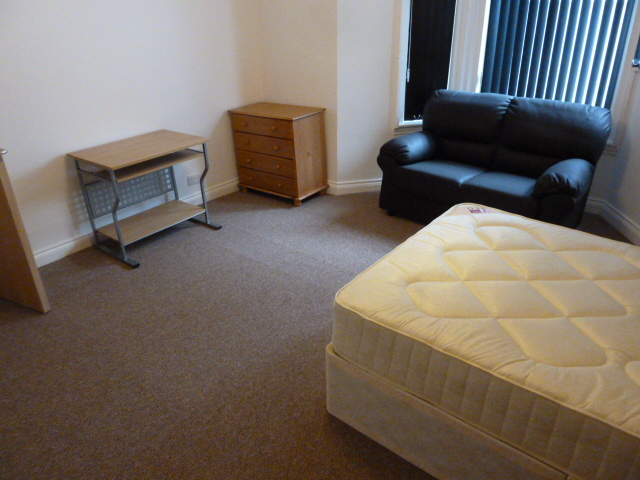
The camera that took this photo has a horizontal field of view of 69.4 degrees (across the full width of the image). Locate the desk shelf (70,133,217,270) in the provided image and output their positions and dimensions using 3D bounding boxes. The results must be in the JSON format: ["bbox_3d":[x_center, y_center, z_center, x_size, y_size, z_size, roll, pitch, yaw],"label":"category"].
[{"bbox_3d":[-1.298,-0.350,3.566,0.628,0.741,0.793,19,34,35],"label":"desk shelf"}]

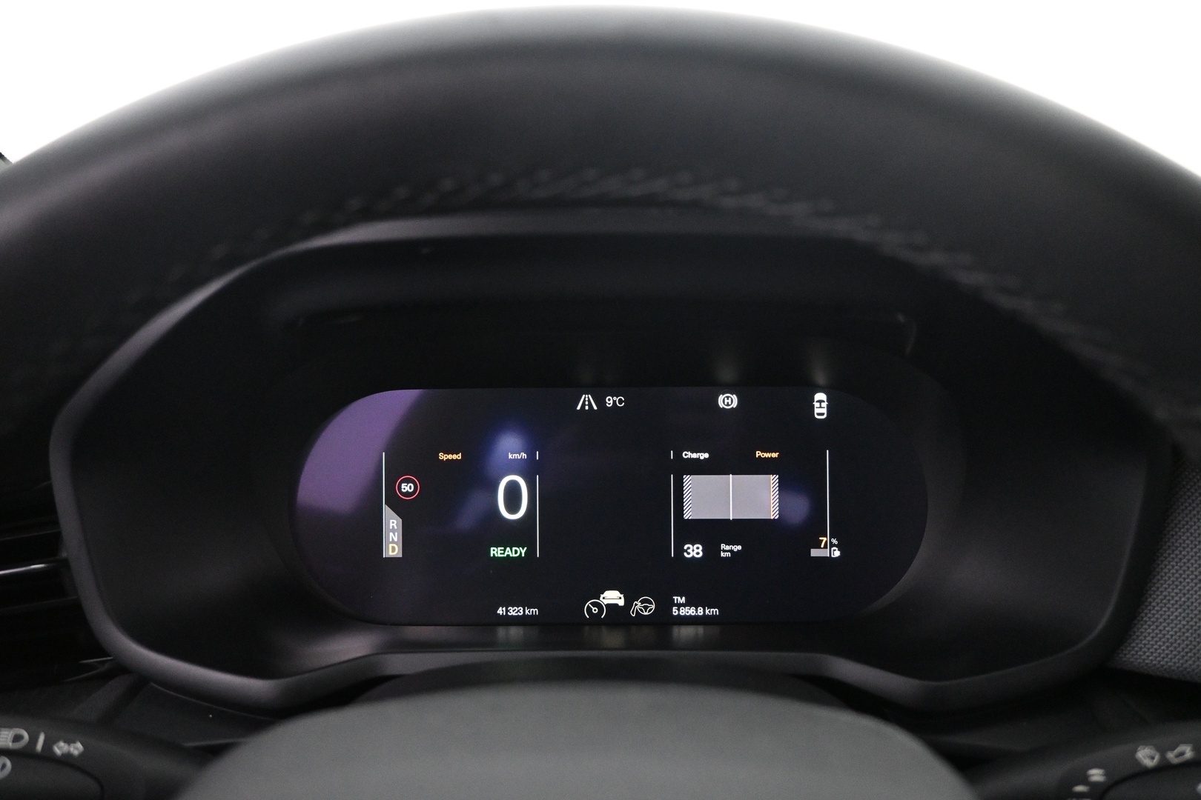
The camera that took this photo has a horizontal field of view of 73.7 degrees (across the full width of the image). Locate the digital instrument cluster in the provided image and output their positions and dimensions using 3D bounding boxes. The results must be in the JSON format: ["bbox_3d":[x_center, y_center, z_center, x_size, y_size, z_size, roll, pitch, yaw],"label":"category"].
[{"bbox_3d":[0.005,0.048,0.375,0.290,0.108,0.020,0,-1,1],"label":"digital instrument cluster"}]

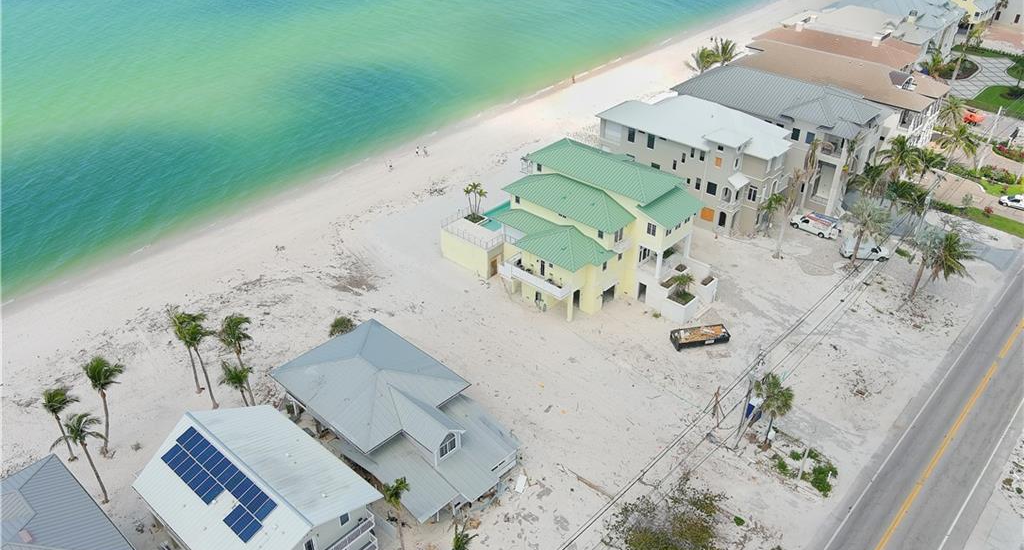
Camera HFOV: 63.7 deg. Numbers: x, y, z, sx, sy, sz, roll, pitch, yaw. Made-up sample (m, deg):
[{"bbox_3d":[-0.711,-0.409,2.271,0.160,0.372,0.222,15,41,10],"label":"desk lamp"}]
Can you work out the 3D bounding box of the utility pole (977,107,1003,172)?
[{"bbox_3d":[72.005,-20.460,124.586,0.450,10.700,0.450,26,42,35],"label":"utility pole"}]

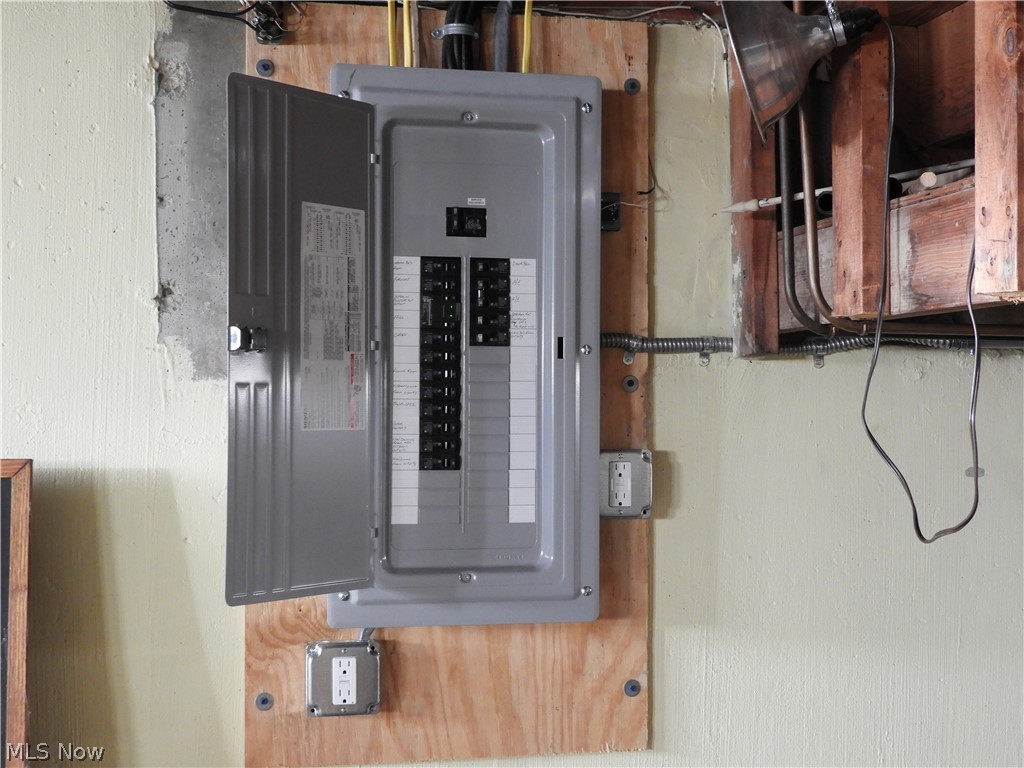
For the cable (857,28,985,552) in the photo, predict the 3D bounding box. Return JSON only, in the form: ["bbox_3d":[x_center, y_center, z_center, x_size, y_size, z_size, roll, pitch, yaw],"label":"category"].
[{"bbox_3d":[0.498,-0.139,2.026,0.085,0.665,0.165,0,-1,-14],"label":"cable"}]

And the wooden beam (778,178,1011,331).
[{"bbox_3d":[0.515,-0.166,2.206,0.040,0.150,0.710,0,-1,-14],"label":"wooden beam"}]

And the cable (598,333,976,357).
[{"bbox_3d":[0.437,-0.062,2.546,0.635,0.035,0.030,0,-1,-14],"label":"cable"}]

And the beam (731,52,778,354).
[{"bbox_3d":[0.375,-0.295,2.520,0.040,0.500,0.089,0,-1,-14],"label":"beam"}]

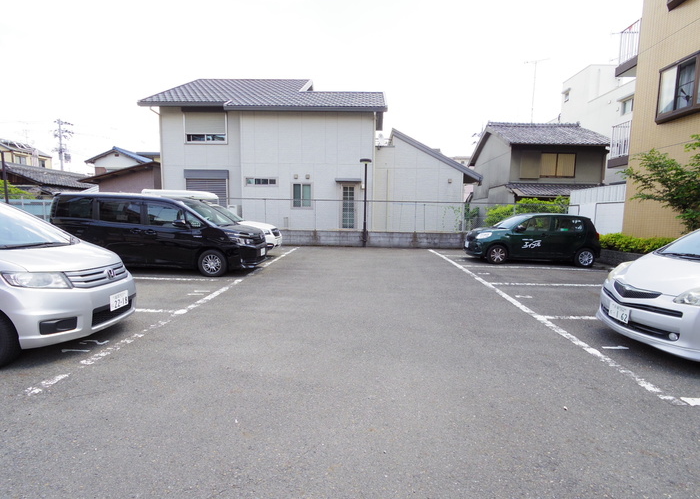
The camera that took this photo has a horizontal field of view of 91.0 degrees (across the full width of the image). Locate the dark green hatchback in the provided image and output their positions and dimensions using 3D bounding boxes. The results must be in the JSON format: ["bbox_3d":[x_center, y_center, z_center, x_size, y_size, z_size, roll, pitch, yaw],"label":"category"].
[{"bbox_3d":[5.587,-0.362,10.841,3.660,1.525,1.670,2,6,5],"label":"dark green hatchback"}]

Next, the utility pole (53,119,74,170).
[{"bbox_3d":[-33.576,-9.266,40.759,2.200,11.780,1.000,-3,7,-33],"label":"utility pole"}]

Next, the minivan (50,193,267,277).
[{"bbox_3d":[-4.324,-0.410,8.280,4.700,1.820,1.730,2,6,4],"label":"minivan"}]

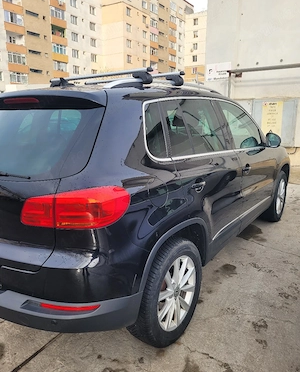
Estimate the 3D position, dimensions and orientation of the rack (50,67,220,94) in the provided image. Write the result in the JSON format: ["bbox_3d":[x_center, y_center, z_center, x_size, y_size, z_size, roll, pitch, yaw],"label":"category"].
[{"bbox_3d":[-0.191,-0.851,2.594,1.090,0.170,1.620,9,17,35],"label":"rack"}]

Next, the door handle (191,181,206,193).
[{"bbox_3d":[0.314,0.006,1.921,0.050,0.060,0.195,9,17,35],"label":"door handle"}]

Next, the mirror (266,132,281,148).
[{"bbox_3d":[1.248,-0.460,3.064,0.185,0.155,0.125,9,17,35],"label":"mirror"}]

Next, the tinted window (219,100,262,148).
[{"bbox_3d":[0.868,-0.578,2.807,0.060,0.430,0.770,-12,5,39],"label":"tinted window"}]

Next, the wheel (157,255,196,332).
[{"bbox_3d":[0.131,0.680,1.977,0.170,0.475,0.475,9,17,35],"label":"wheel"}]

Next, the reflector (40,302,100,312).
[{"bbox_3d":[-0.402,0.600,1.493,0.315,0.040,0.050,1,14,9],"label":"reflector"}]

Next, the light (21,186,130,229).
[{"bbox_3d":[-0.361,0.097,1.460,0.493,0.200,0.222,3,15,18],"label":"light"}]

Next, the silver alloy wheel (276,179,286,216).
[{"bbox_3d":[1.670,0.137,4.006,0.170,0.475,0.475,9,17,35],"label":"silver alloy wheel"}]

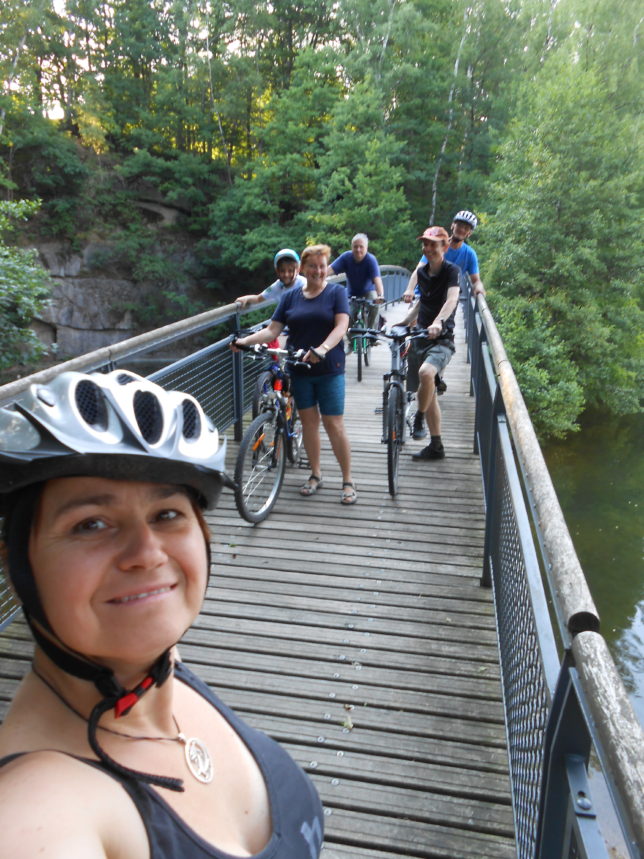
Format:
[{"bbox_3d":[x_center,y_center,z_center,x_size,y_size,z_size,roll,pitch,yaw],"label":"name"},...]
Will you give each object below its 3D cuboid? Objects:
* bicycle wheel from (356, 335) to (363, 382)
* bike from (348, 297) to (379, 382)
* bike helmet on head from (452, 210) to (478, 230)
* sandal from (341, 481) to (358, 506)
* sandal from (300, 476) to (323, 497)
[{"bbox_3d":[0.449,-0.877,7.455,0.055,0.670,0.670,1,16,4],"label":"bicycle wheel"},{"bbox_3d":[0.520,-1.171,7.906,0.600,0.990,1.700,2,16,8],"label":"bike"},{"bbox_3d":[1.335,-1.939,6.000,0.210,0.155,0.270,24,22,12],"label":"bike helmet on head"},{"bbox_3d":[0.181,0.400,4.229,0.100,0.092,0.250,1,16,4],"label":"sandal"},{"bbox_3d":[-0.056,0.360,4.363,0.100,0.092,0.250,5,17,17],"label":"sandal"}]

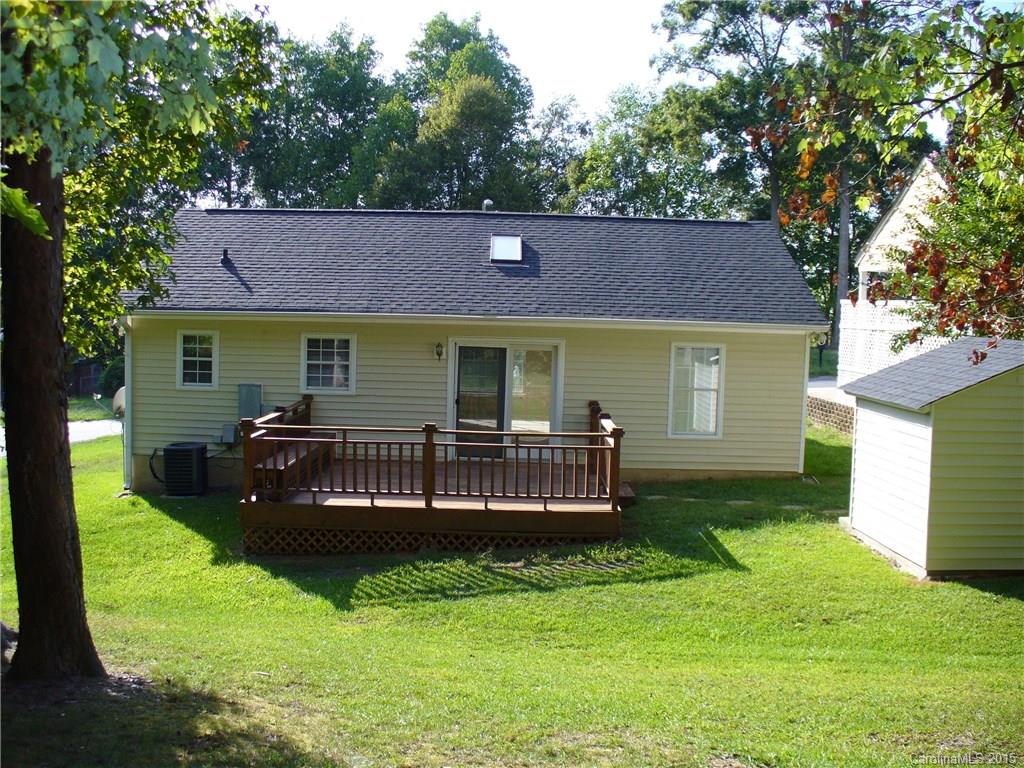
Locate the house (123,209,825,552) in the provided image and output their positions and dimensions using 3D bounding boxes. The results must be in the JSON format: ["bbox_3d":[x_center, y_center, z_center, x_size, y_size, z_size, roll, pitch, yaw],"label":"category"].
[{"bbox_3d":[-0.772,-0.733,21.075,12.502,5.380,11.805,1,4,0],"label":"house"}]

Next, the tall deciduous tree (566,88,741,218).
[{"bbox_3d":[6.851,-7.616,54.609,8.609,14.041,8.609,1,4,0],"label":"tall deciduous tree"}]

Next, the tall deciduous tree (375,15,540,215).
[{"bbox_3d":[-2.792,-8.521,49.553,7.474,16.098,7.474,1,4,0],"label":"tall deciduous tree"}]

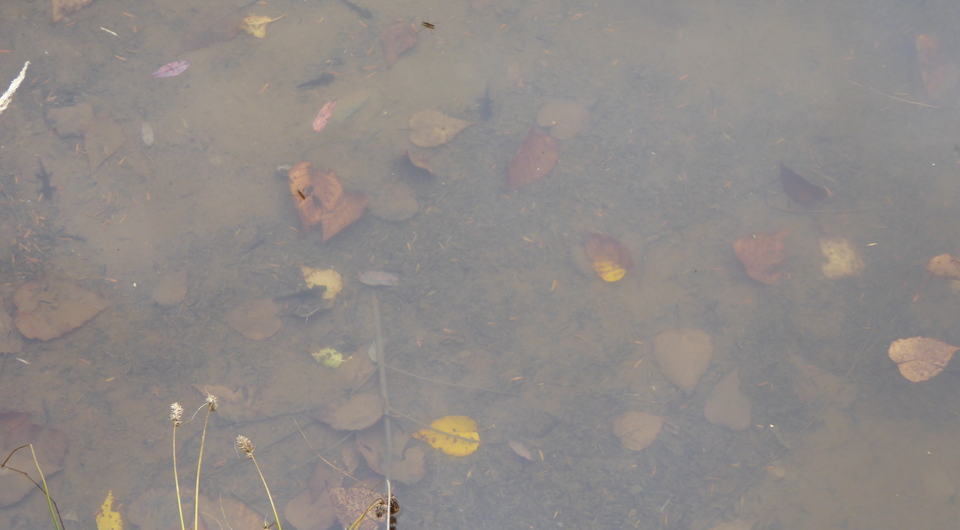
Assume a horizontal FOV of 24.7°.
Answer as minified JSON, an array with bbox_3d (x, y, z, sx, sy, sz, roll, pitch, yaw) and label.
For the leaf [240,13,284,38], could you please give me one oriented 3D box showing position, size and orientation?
[{"bbox_3d":[-0.261,-0.293,2.671,0.057,0.012,0.043,-13,53,-10],"label":"leaf"}]

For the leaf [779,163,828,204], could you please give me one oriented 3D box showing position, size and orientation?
[{"bbox_3d":[0.381,-0.104,2.579,0.045,0.018,0.069,-10,50,-9],"label":"leaf"}]

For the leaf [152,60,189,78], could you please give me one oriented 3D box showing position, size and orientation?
[{"bbox_3d":[-0.381,-0.244,2.707,0.051,0.008,0.021,-28,55,-22],"label":"leaf"}]

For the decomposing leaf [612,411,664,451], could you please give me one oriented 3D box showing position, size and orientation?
[{"bbox_3d":[0.167,0.168,2.249,0.055,0.008,0.049,-22,53,-18],"label":"decomposing leaf"}]

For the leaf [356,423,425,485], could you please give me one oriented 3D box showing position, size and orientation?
[{"bbox_3d":[-0.086,0.193,2.227,0.050,0.010,0.078,-21,53,-17],"label":"leaf"}]

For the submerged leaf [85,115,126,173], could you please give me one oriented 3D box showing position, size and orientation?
[{"bbox_3d":[-0.427,-0.139,2.507,0.045,0.008,0.088,-8,51,-7],"label":"submerged leaf"}]

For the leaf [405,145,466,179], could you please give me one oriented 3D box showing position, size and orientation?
[{"bbox_3d":[-0.049,-0.118,2.481,0.077,0.020,0.037,29,56,22],"label":"leaf"}]

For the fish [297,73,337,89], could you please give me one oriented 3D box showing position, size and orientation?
[{"bbox_3d":[-0.195,-0.217,2.615,0.048,0.008,0.015,-18,54,-13],"label":"fish"}]

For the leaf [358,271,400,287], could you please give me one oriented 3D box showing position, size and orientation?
[{"bbox_3d":[-0.116,0.016,2.530,0.048,0.007,0.020,4,54,3],"label":"leaf"}]

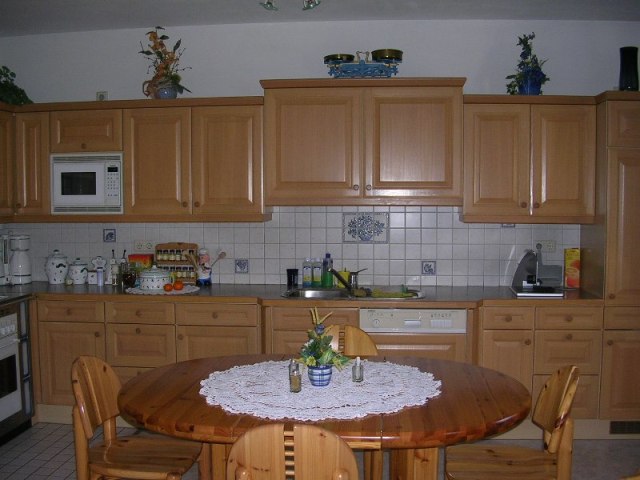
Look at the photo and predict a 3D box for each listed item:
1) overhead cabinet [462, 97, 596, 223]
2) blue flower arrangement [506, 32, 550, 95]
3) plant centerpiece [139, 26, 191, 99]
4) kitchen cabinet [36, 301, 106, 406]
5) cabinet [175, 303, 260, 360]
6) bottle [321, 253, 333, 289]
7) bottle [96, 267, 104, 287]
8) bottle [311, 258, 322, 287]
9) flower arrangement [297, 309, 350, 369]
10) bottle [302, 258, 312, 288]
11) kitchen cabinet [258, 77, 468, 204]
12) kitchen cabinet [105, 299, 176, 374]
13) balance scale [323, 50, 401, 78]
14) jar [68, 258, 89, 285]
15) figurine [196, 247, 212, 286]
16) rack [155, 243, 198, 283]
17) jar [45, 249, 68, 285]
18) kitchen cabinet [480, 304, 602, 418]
[{"bbox_3d":[1.260,-0.484,4.331,0.800,0.749,0.354,0,4,5],"label":"overhead cabinet"},{"bbox_3d":[1.278,-1.073,4.313,0.275,0.420,0.220,0,3,5],"label":"blue flower arrangement"},{"bbox_3d":[-0.999,-1.127,4.525,0.345,0.500,0.270,0,3,5],"label":"plant centerpiece"},{"bbox_3d":[-1.479,0.674,4.543,0.446,0.663,0.580,0,4,5],"label":"kitchen cabinet"},{"bbox_3d":[-0.585,0.737,4.458,0.505,0.760,0.570,0,3,5],"label":"cabinet"},{"bbox_3d":[0.052,0.196,4.554,0.068,0.230,0.050,0,3,5],"label":"bottle"},{"bbox_3d":[-1.441,0.242,4.615,0.044,0.123,0.042,0,4,5],"label":"bottle"},{"bbox_3d":[-0.012,0.212,4.566,0.064,0.196,0.045,0,3,5],"label":"bottle"},{"bbox_3d":[0.016,0.359,2.552,0.187,0.216,0.170,0,4,5],"label":"flower arrangement"},{"bbox_3d":[-0.077,0.212,4.572,0.062,0.196,0.045,0,3,5],"label":"bottle"},{"bbox_3d":[0.274,-0.594,4.407,1.225,0.760,0.420,0,3,5],"label":"kitchen cabinet"},{"bbox_3d":[-1.047,0.680,4.496,0.449,0.663,0.580,0,4,5],"label":"kitchen cabinet"},{"bbox_3d":[0.254,-1.039,4.190,0.452,0.164,0.200,0,4,5],"label":"balance scale"},{"bbox_3d":[-1.634,0.209,4.753,0.142,0.178,0.135,0,3,0],"label":"jar"},{"bbox_3d":[-0.761,0.182,4.628,0.100,0.243,0.095,0,4,5],"label":"figurine"},{"bbox_3d":[-0.958,0.157,4.702,0.288,0.280,0.085,0,4,5],"label":"rack"},{"bbox_3d":[-1.780,0.181,4.761,0.158,0.236,0.142,0,3,5],"label":"jar"},{"bbox_3d":[1.288,0.686,4.280,0.697,0.663,0.580,0,4,5],"label":"kitchen cabinet"}]

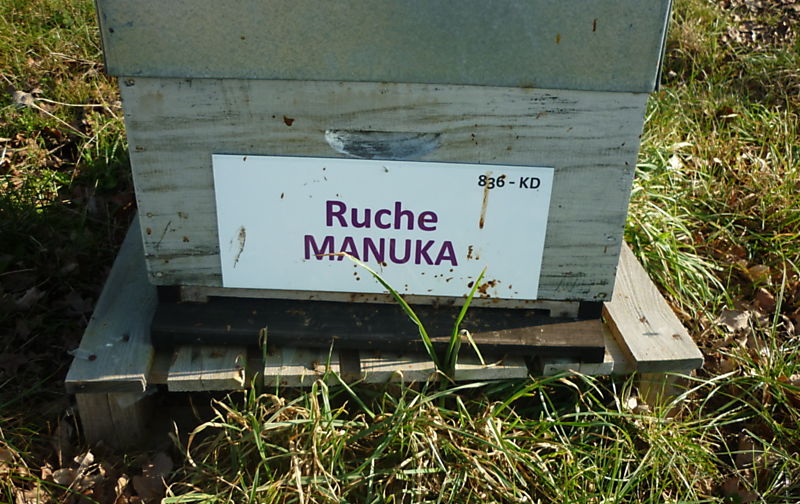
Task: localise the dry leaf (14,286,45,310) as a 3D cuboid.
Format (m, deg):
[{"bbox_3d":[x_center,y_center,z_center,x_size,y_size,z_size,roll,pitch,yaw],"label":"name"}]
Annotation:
[{"bbox_3d":[-0.484,0.060,0.996,0.026,0.011,0.044,18,31,30],"label":"dry leaf"}]

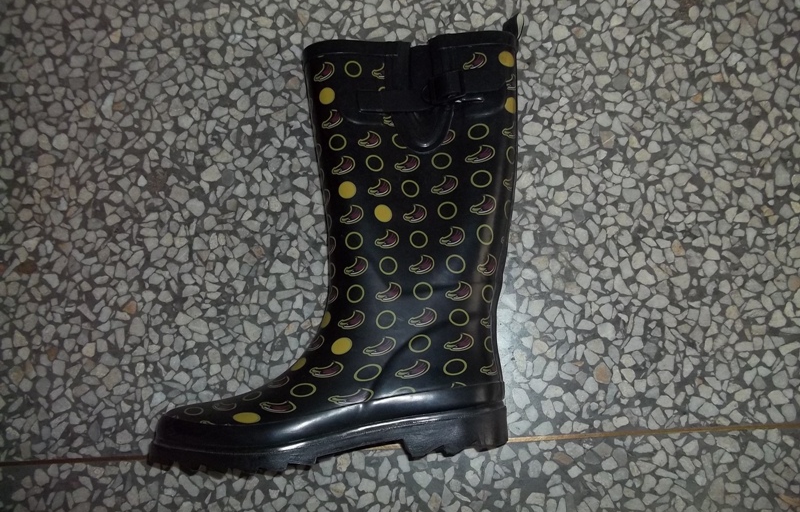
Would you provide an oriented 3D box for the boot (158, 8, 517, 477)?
[{"bbox_3d":[-0.050,-0.015,0.606,0.312,0.108,0.363,-2,82,3],"label":"boot"}]

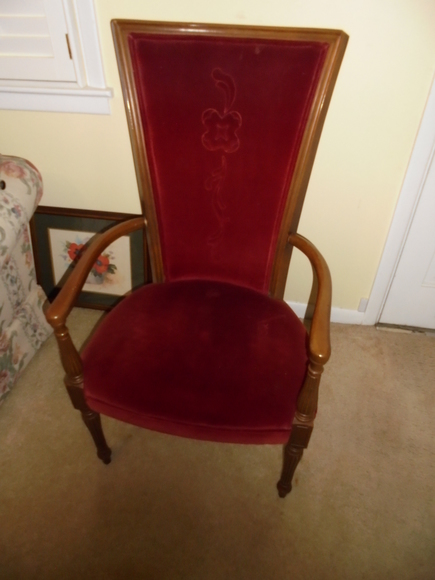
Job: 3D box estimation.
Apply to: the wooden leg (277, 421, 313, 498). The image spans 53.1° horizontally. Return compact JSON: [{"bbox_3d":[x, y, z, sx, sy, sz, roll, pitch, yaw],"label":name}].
[{"bbox_3d":[0.204,0.486,1.201,0.054,0.374,0.054,7,39,8],"label":"wooden leg"}]

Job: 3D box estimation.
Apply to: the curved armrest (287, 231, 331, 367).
[{"bbox_3d":[0.212,0.011,1.038,0.132,0.089,0.416,7,39,8],"label":"curved armrest"}]

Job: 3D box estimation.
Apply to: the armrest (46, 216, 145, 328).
[{"bbox_3d":[-0.293,-0.053,1.106,0.132,0.089,0.416,7,39,8],"label":"armrest"}]

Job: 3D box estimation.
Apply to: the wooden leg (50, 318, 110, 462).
[{"bbox_3d":[-0.357,0.322,1.199,0.057,0.617,0.057,7,39,8],"label":"wooden leg"}]

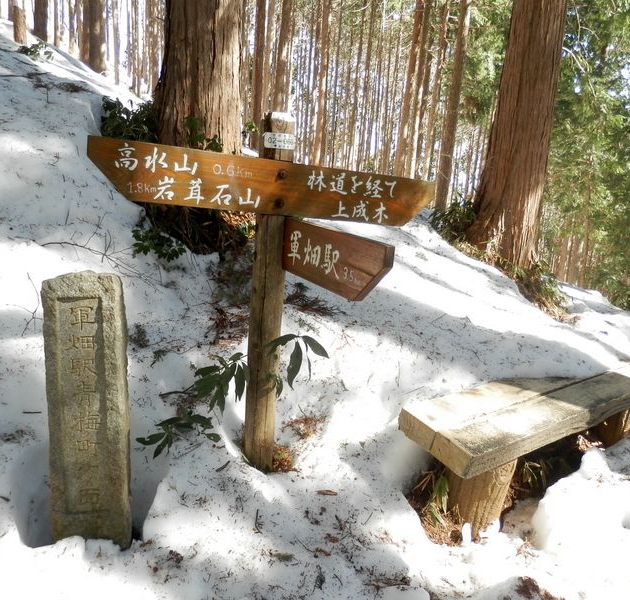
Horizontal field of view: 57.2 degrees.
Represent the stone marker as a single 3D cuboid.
[{"bbox_3d":[-0.726,0.356,1.878,0.245,0.874,0.180,0,12,-15],"label":"stone marker"}]

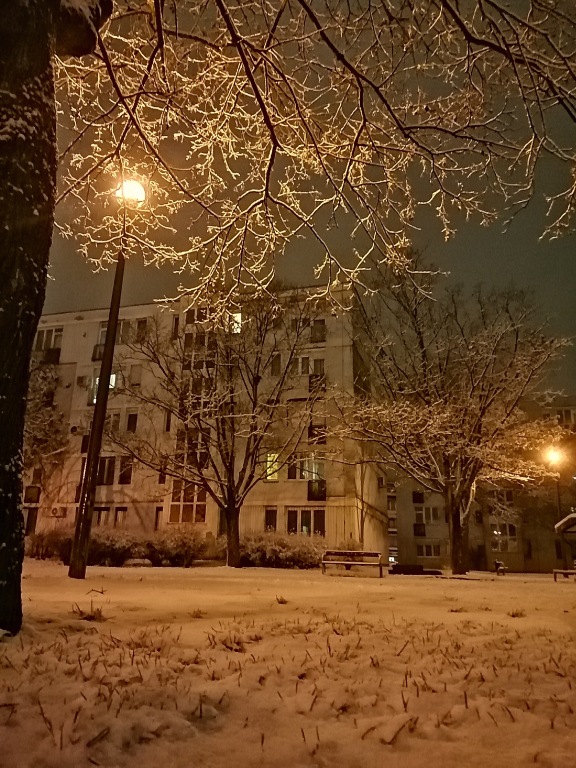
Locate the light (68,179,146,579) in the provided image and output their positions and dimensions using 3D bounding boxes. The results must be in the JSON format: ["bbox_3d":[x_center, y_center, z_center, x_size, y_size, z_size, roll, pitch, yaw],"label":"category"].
[{"bbox_3d":[-3.489,-0.495,11.090,0.500,8.001,0.500,2,-17,0],"label":"light"}]

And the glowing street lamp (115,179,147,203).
[{"bbox_3d":[-3.323,-4.062,12.170,0.520,0.450,0.520,2,-17,0],"label":"glowing street lamp"}]

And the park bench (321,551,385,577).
[{"bbox_3d":[2.006,5.482,17.688,1.800,0.800,0.580,-3,-18,16],"label":"park bench"}]

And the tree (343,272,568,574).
[{"bbox_3d":[7.961,1.575,27.281,10.200,14.101,10.200,2,-17,0],"label":"tree"}]

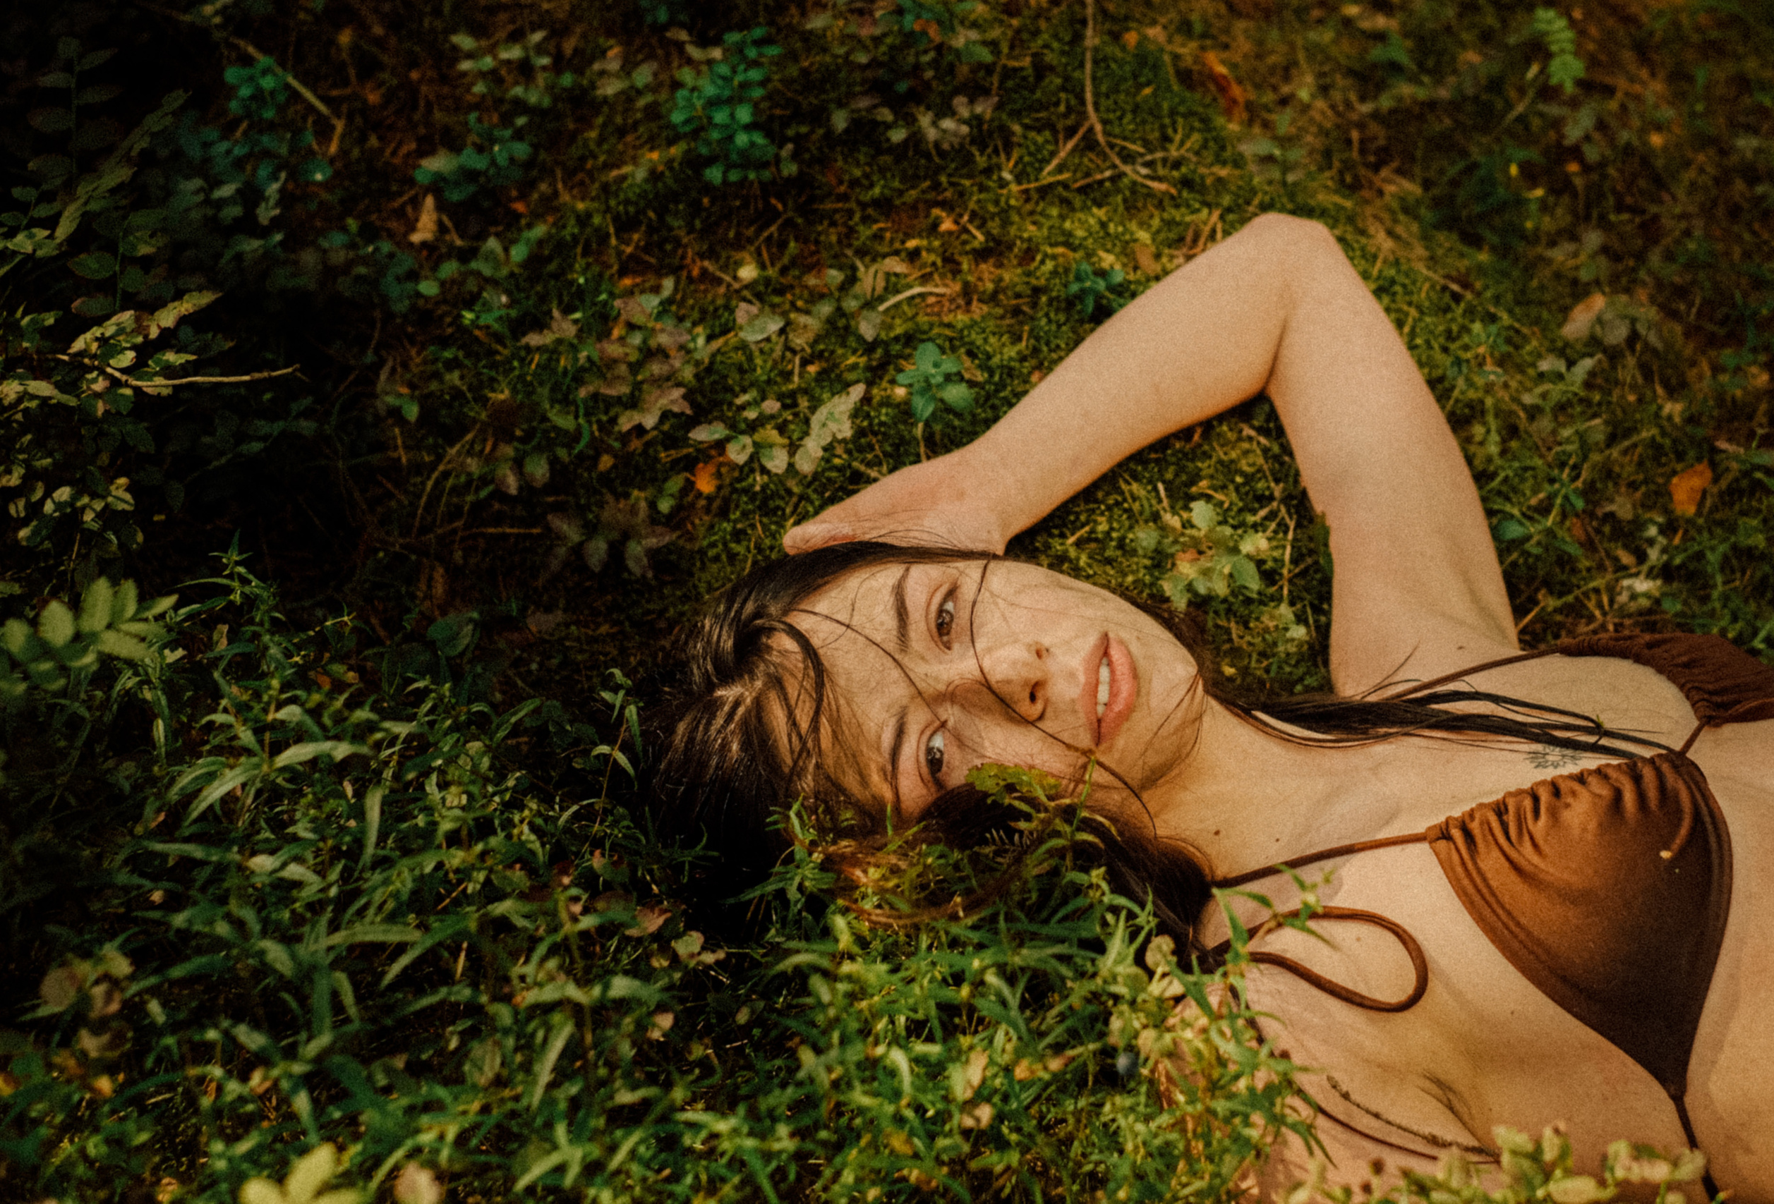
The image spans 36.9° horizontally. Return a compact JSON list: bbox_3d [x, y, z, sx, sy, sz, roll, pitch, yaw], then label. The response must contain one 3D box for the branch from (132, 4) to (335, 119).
[{"bbox_3d":[-0.410,-0.339,1.660,0.207,0.012,0.012,31,53,30],"label":"branch"}]

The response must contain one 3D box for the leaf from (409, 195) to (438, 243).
[{"bbox_3d":[-0.269,-0.222,1.540,0.018,0.014,0.034,0,45,0],"label":"leaf"}]

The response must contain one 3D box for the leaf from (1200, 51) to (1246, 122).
[{"bbox_3d":[0.214,-0.328,1.690,0.022,0.012,0.066,-10,47,-9],"label":"leaf"}]

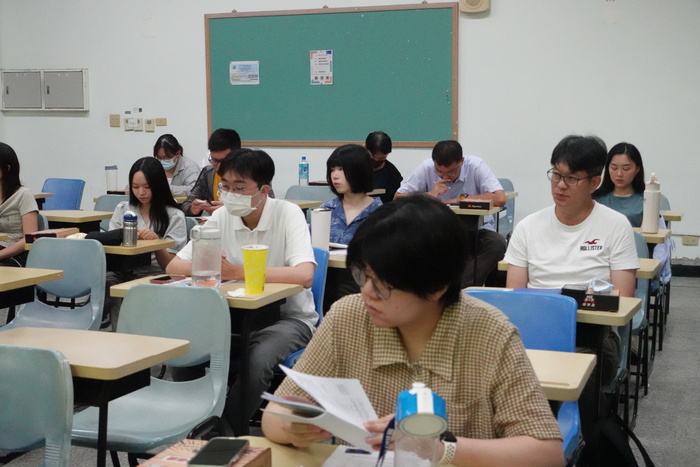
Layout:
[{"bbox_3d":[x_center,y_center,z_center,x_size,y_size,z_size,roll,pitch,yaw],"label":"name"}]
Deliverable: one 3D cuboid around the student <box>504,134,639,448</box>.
[{"bbox_3d":[0.678,0.305,3.354,0.490,1.240,0.710,2,7,18],"label":"student"}]

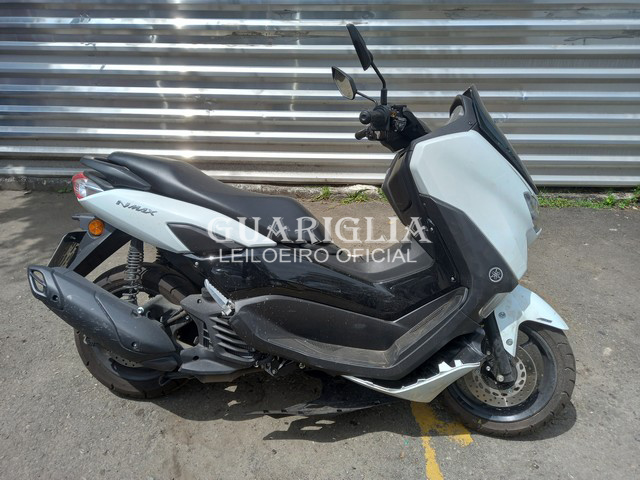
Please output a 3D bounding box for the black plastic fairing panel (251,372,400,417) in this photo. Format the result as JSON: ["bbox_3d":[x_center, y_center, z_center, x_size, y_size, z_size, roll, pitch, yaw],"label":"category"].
[{"bbox_3d":[0.020,0.562,1.669,0.520,0.080,0.180,0,21,-2],"label":"black plastic fairing panel"}]

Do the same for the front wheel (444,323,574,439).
[{"bbox_3d":[0.620,0.447,1.605,0.484,0.484,0.110,4,12,14],"label":"front wheel"}]

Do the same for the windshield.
[{"bbox_3d":[0.566,-0.300,1.500,0.090,0.400,0.310,-32,3,12],"label":"windshield"}]

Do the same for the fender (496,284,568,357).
[{"bbox_3d":[0.683,0.258,1.550,0.285,0.235,0.185,4,12,14],"label":"fender"}]

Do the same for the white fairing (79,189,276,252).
[{"bbox_3d":[-0.493,-0.065,1.560,0.739,0.207,0.113,3,7,9],"label":"white fairing"}]

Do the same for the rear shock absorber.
[{"bbox_3d":[-0.650,0.112,1.621,0.060,0.290,0.060,10,10,7],"label":"rear shock absorber"}]

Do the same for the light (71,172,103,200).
[{"bbox_3d":[-0.834,-0.203,1.712,0.160,0.100,0.230,3,9,8],"label":"light"}]

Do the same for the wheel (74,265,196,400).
[{"bbox_3d":[-0.704,0.356,1.789,0.512,0.512,0.130,3,9,8],"label":"wheel"}]

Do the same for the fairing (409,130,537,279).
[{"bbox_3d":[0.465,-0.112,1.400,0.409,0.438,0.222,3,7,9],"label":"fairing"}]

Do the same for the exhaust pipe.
[{"bbox_3d":[-0.736,0.263,1.606,0.580,0.155,0.145,29,12,3],"label":"exhaust pipe"}]

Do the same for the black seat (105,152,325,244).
[{"bbox_3d":[-0.387,-0.155,1.662,0.820,0.296,0.315,3,7,9],"label":"black seat"}]

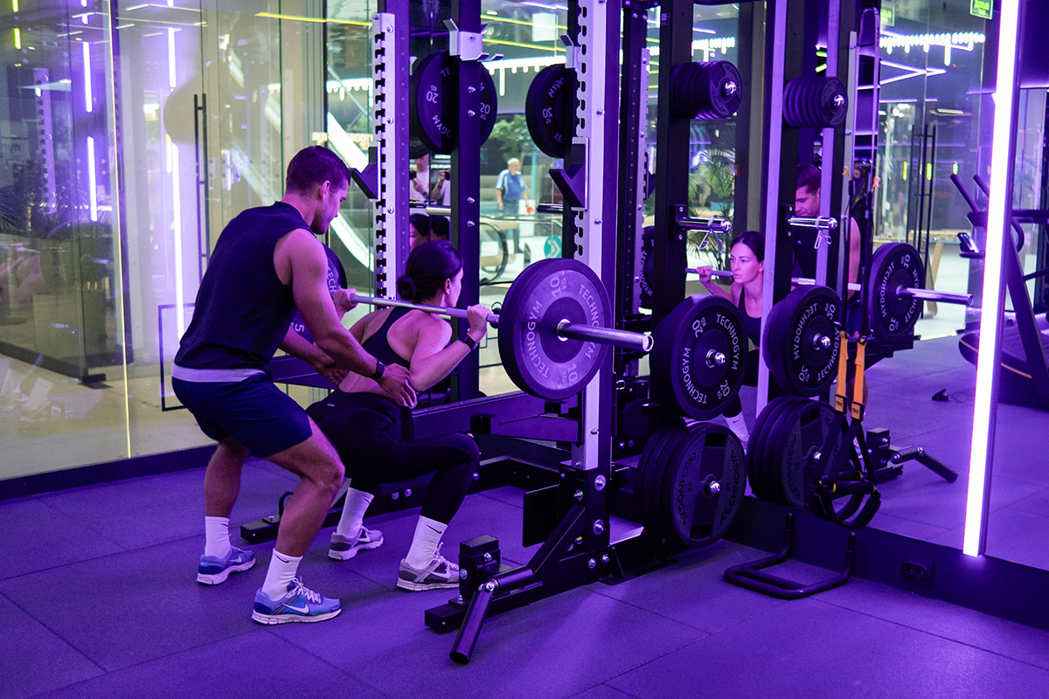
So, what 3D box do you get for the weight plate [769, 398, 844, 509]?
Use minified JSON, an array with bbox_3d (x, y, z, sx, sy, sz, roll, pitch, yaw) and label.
[{"bbox_3d":[1.173,0.428,4.204,0.450,0.450,0.052,-7,11,-43],"label":"weight plate"}]

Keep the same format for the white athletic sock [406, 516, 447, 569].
[{"bbox_3d":[-0.337,0.658,3.493,0.140,0.190,0.100,-7,11,-43],"label":"white athletic sock"}]

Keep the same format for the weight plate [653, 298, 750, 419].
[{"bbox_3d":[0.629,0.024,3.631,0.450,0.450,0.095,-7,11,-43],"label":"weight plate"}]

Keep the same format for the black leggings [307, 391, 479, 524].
[{"bbox_3d":[-0.551,0.354,3.599,0.480,0.430,0.680,-7,11,-43],"label":"black leggings"}]

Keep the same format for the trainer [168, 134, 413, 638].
[{"bbox_3d":[-0.796,0.083,3.393,0.800,1.500,0.640,-7,11,-43],"label":"trainer"}]

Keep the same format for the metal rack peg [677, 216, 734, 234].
[{"bbox_3d":[0.647,-0.448,3.660,0.050,0.050,0.226,-6,13,-43],"label":"metal rack peg"}]

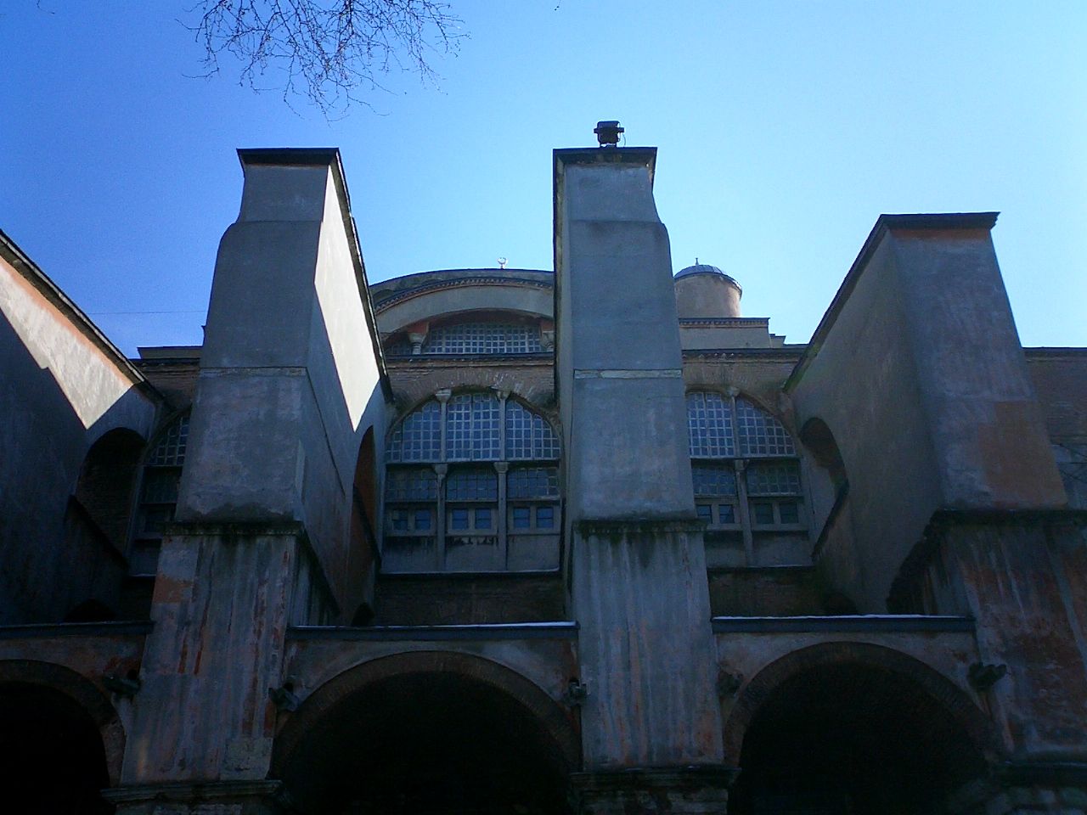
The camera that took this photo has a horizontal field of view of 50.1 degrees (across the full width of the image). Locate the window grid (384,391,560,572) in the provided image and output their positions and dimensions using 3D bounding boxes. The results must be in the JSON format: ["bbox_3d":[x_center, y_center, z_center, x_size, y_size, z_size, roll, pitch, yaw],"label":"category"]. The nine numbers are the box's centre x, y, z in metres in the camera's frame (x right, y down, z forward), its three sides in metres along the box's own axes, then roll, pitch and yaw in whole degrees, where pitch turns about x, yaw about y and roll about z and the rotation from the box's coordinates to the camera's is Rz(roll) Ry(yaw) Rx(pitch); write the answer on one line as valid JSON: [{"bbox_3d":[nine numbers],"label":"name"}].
[{"bbox_3d":[-1.905,1.944,31.374,4.721,5.451,0.500,-1,-30,0],"label":"window grid"}]

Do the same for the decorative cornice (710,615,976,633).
[{"bbox_3d":[4.844,3.605,19.010,4.253,0.245,0.400,-1,-30,0],"label":"decorative cornice"}]

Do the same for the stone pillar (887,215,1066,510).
[{"bbox_3d":[7.881,-0.603,22.273,2.042,6.469,2.000,-1,-30,0],"label":"stone pillar"}]

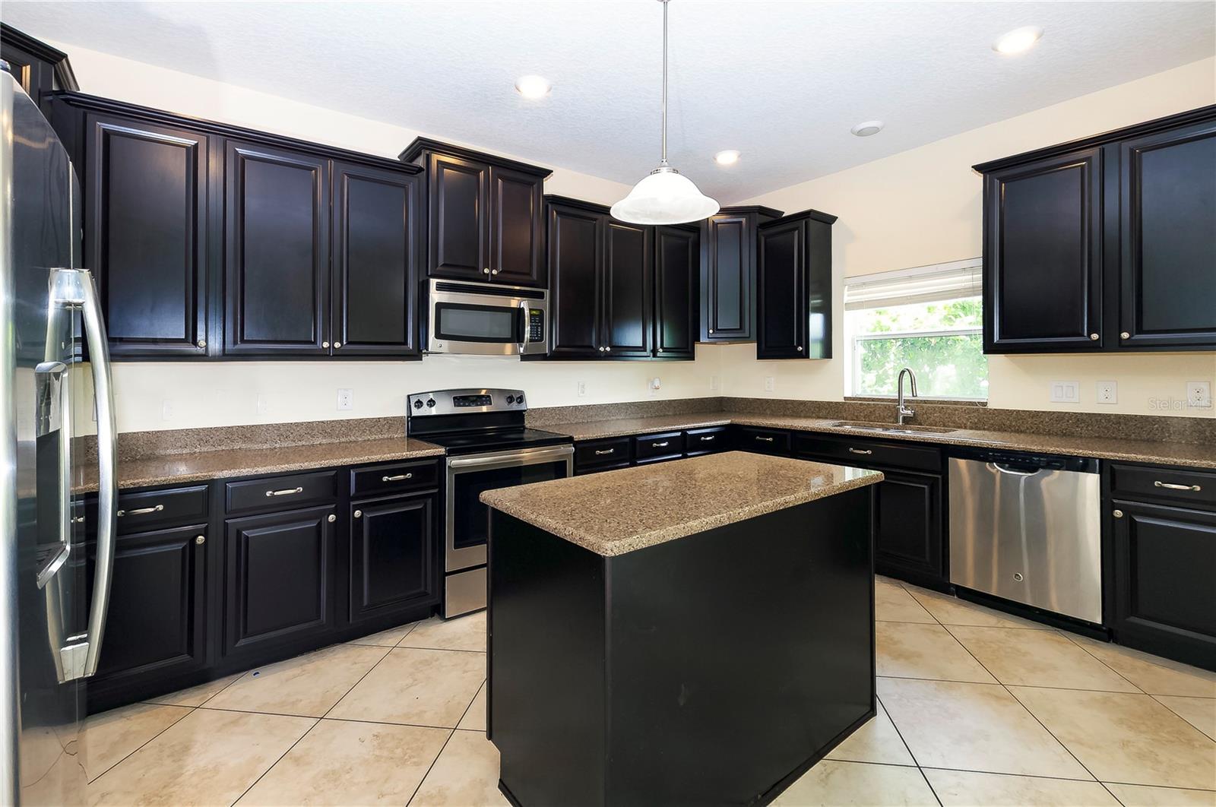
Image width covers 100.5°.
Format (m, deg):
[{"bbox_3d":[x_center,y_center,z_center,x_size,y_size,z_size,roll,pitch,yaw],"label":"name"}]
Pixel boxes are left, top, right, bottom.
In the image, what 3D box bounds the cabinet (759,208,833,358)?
[{"bbox_3d":[1.442,-0.856,3.888,0.385,1.036,0.489,-3,5,-36],"label":"cabinet"}]

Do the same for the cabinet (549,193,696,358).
[{"bbox_3d":[0.063,-0.830,3.755,1.366,1.029,0.385,-3,5,-36],"label":"cabinet"}]

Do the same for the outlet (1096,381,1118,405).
[{"bbox_3d":[2.615,-0.056,2.651,0.010,0.118,0.075,-2,3,-35],"label":"outlet"}]

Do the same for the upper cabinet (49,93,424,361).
[{"bbox_3d":[-1.665,-0.721,2.510,1.400,1.019,0.385,-3,5,-36],"label":"upper cabinet"}]

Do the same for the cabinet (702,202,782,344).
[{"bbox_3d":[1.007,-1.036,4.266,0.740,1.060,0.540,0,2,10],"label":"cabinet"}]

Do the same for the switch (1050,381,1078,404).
[{"bbox_3d":[2.518,-0.063,2.790,0.010,0.117,0.117,-2,3,-35],"label":"switch"}]

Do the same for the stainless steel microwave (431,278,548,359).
[{"bbox_3d":[-0.790,-0.510,3.144,0.761,0.406,0.405,-3,5,-36],"label":"stainless steel microwave"}]

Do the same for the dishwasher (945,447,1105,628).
[{"bbox_3d":[2.244,0.623,2.649,0.610,0.800,0.600,-2,3,-35],"label":"dishwasher"}]

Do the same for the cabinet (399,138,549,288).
[{"bbox_3d":[-0.793,-1.082,3.113,0.830,0.717,0.430,-2,3,-35],"label":"cabinet"}]

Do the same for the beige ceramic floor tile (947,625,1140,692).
[{"bbox_3d":[1.880,1.121,2.249,0.510,0.012,0.510,0,2,8],"label":"beige ceramic floor tile"}]

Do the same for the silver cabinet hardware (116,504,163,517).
[{"bbox_3d":[-1.790,0.411,1.936,0.130,0.020,0.029,-3,5,-36],"label":"silver cabinet hardware"}]

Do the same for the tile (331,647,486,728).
[{"bbox_3d":[-0.775,1.164,2.102,0.510,0.012,0.510,0,2,8],"label":"tile"}]

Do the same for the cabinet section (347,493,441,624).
[{"bbox_3d":[-1.213,0.740,2.729,0.441,0.582,0.564,-3,5,-37],"label":"cabinet section"}]

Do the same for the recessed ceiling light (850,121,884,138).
[{"bbox_3d":[1.583,-1.675,3.089,0.190,0.025,0.190,-1,4,0],"label":"recessed ceiling light"}]

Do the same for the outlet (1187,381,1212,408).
[{"bbox_3d":[2.798,-0.043,2.395,0.008,0.120,0.076,-3,5,-36],"label":"outlet"}]

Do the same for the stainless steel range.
[{"bbox_3d":[-0.714,0.529,3.110,0.765,1.173,0.710,-2,3,-35],"label":"stainless steel range"}]

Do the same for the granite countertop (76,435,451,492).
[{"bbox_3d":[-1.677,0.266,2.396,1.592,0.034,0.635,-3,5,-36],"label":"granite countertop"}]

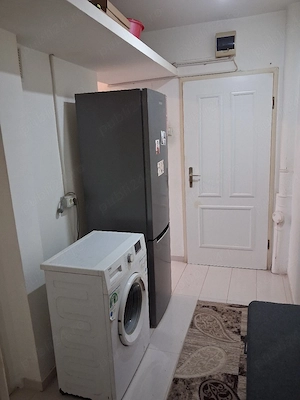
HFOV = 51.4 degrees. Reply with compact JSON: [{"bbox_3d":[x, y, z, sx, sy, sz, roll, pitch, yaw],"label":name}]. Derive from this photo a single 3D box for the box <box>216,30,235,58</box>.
[{"bbox_3d":[0.730,-1.494,3.003,0.183,0.210,0.090,1,12,18],"label":"box"}]

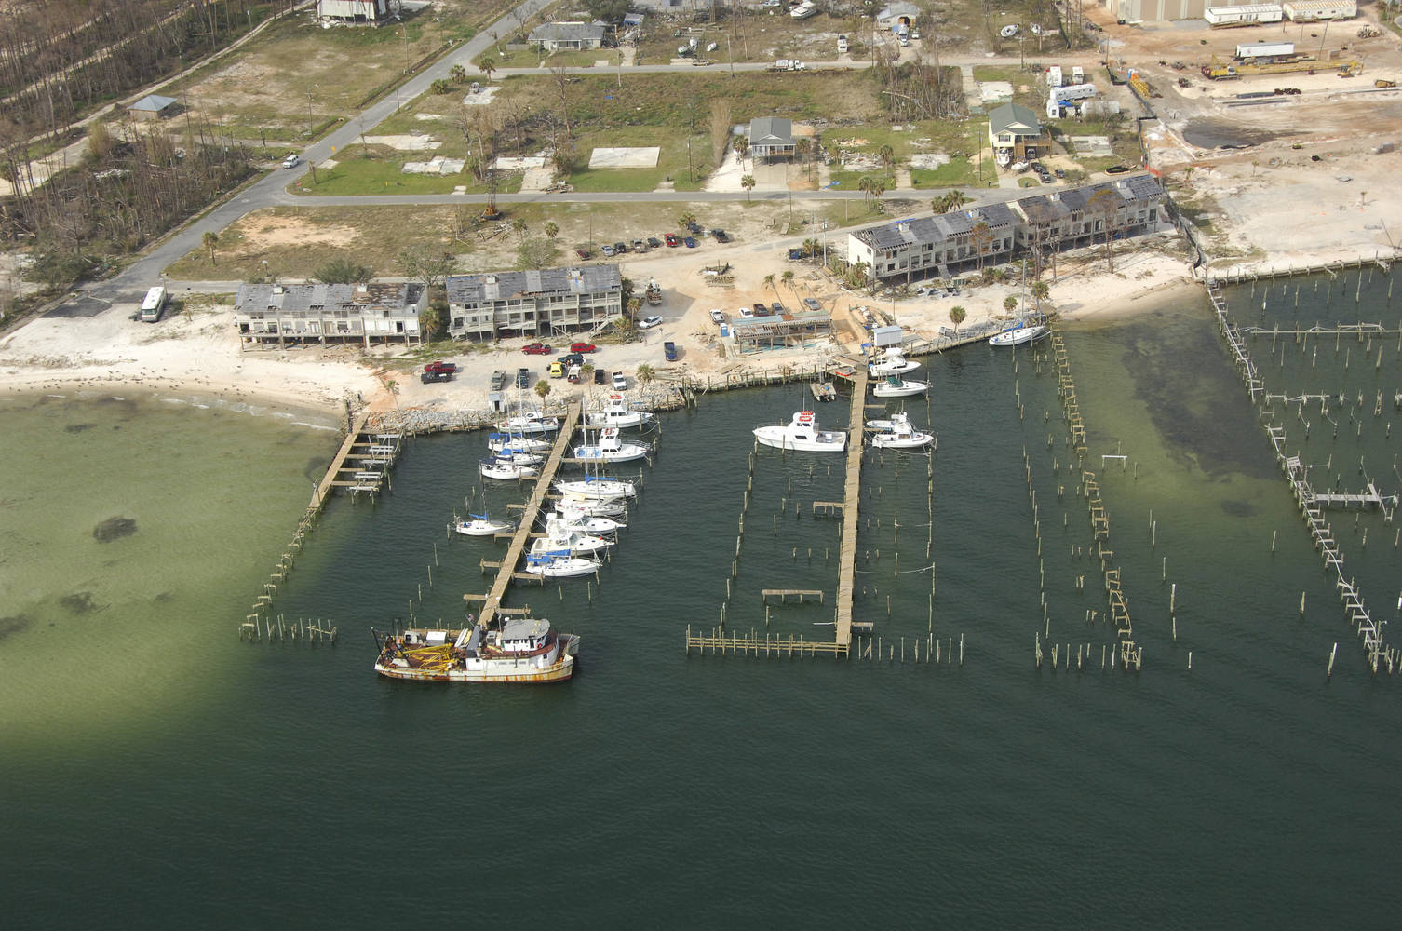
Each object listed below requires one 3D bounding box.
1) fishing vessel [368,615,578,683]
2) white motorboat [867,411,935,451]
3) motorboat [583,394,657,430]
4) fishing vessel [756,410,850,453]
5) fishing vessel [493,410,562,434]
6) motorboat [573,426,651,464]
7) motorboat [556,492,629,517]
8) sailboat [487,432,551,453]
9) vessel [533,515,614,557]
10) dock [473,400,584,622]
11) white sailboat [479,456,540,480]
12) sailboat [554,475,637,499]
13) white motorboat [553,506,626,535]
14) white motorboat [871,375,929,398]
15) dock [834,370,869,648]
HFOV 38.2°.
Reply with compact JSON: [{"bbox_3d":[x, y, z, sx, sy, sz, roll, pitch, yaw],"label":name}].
[{"bbox_3d":[-29.396,23.346,264.860,25.900,6.700,8.000,1,23,4],"label":"fishing vessel"},{"bbox_3d":[33.447,-6.144,333.502,9.900,5.700,3.500,0,23,3],"label":"white motorboat"},{"bbox_3d":[-13.457,-9.537,343.913,11.200,5.500,4.000,0,23,3],"label":"motorboat"},{"bbox_3d":[15.582,-5.794,319.972,14.756,5.992,4.722,1,23,5],"label":"fishing vessel"},{"bbox_3d":[-29.780,-7.898,343.449,10.900,3.400,3.600,-3,23,-5],"label":"fishing vessel"},{"bbox_3d":[-14.534,-3.713,330.239,12.000,5.400,4.000,0,23,3],"label":"motorboat"},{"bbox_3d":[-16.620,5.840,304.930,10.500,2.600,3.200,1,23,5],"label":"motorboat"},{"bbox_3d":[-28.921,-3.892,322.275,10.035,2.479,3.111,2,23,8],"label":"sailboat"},{"bbox_3d":[-18.153,9.866,286.156,12.068,4.950,4.103,2,23,7],"label":"vessel"},{"bbox_3d":[-25.654,6.386,311.229,2.000,1.900,84.640,1,23,5],"label":"dock"},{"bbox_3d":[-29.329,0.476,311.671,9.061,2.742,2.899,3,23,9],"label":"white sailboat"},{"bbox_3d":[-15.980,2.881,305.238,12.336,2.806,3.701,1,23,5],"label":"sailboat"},{"bbox_3d":[-16.592,7.429,292.933,11.300,4.077,3.973,1,23,6],"label":"white motorboat"},{"bbox_3d":[35.355,-14.247,355.658,9.600,3.400,3.300,0,23,3],"label":"white motorboat"},{"bbox_3d":[22.823,3.752,301.713,2.100,2.000,99.582,1,23,5],"label":"dock"}]

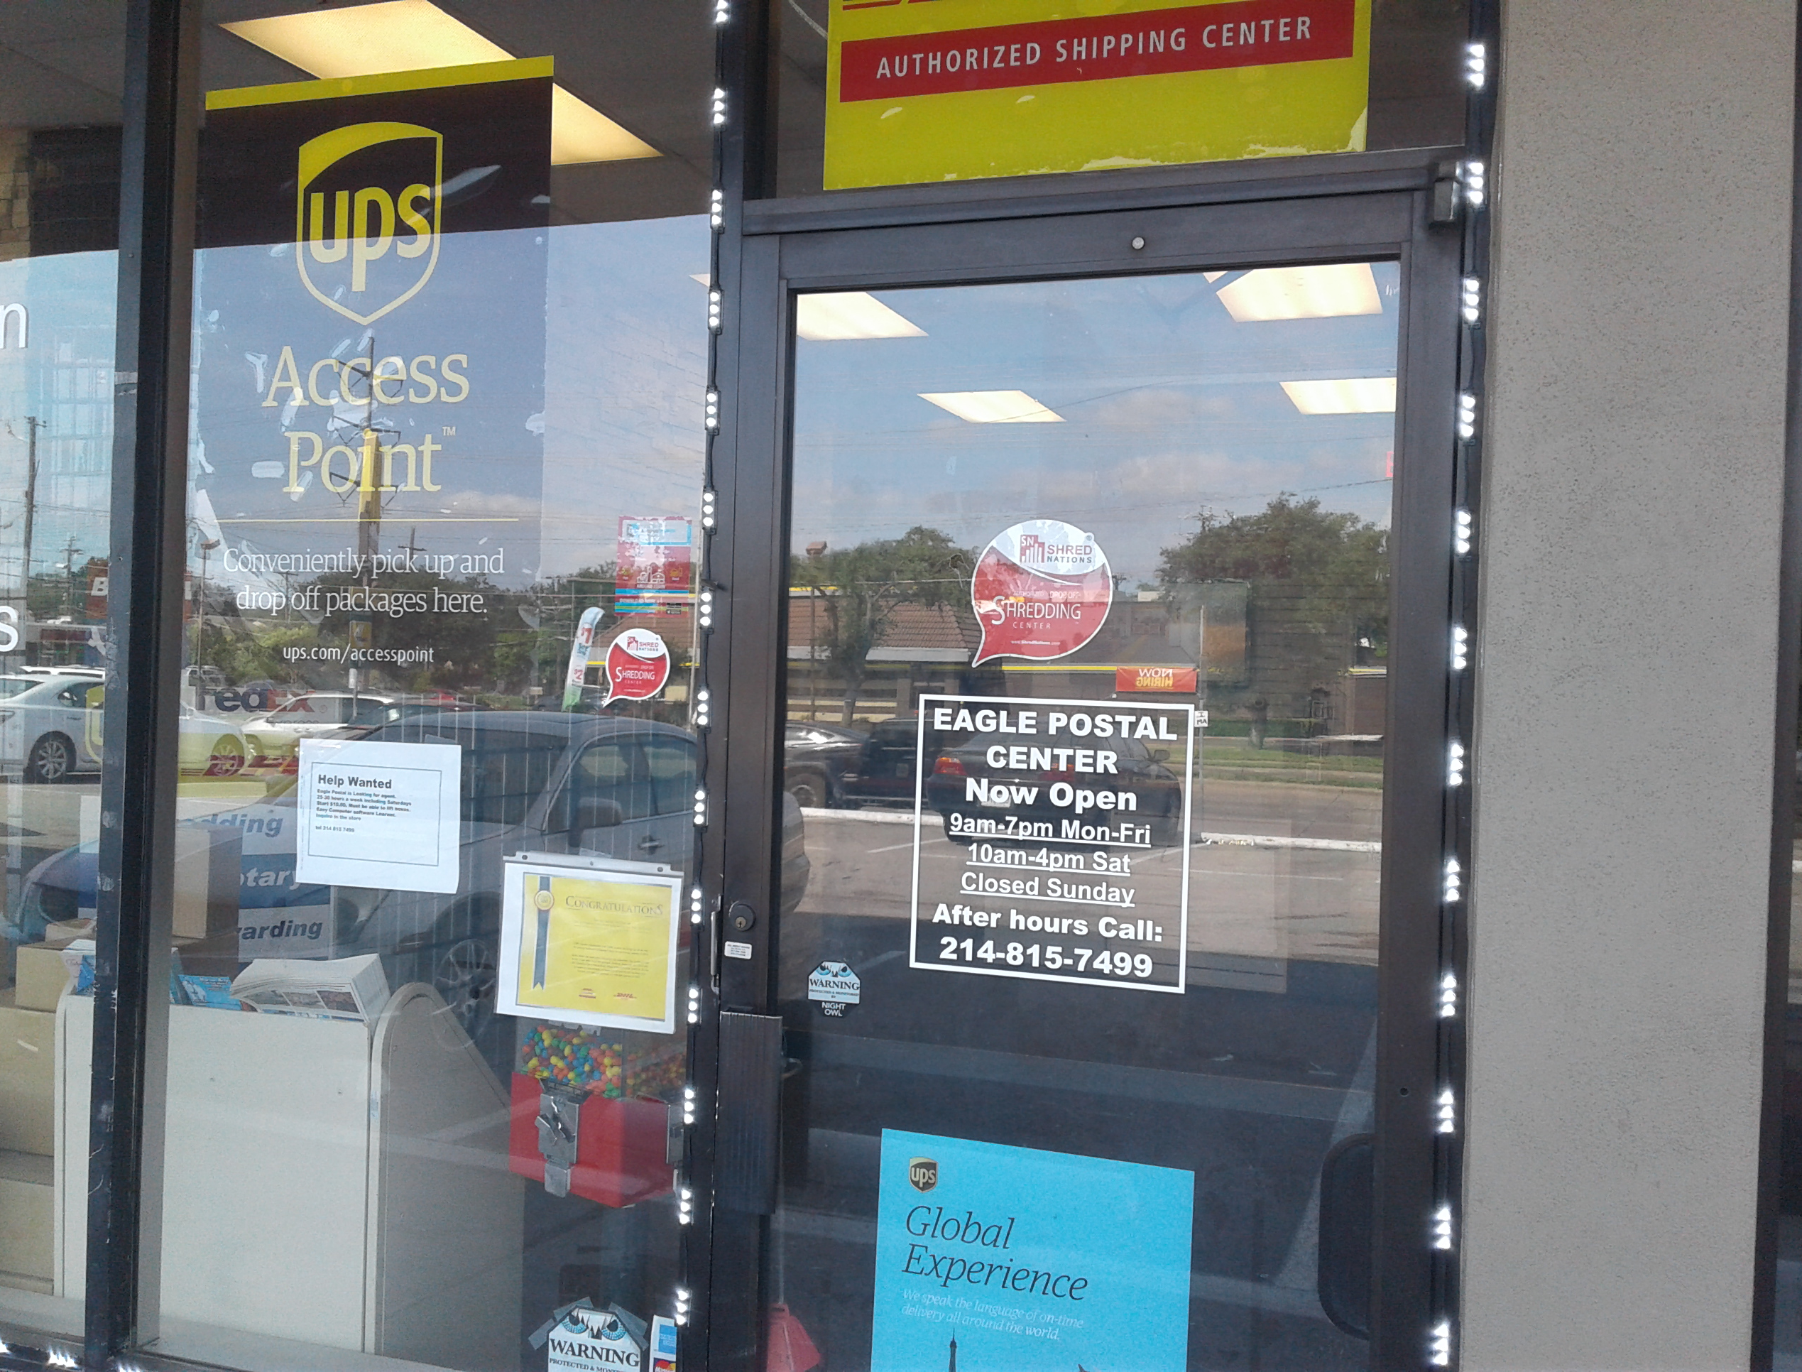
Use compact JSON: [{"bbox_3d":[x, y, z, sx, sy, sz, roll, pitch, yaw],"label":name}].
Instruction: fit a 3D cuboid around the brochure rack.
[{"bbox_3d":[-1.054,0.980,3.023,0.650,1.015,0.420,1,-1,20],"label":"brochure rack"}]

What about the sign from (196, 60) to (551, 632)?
[{"bbox_3d":[-0.793,-0.467,2.559,0.608,0.860,0.010,1,-1,20],"label":"sign"}]

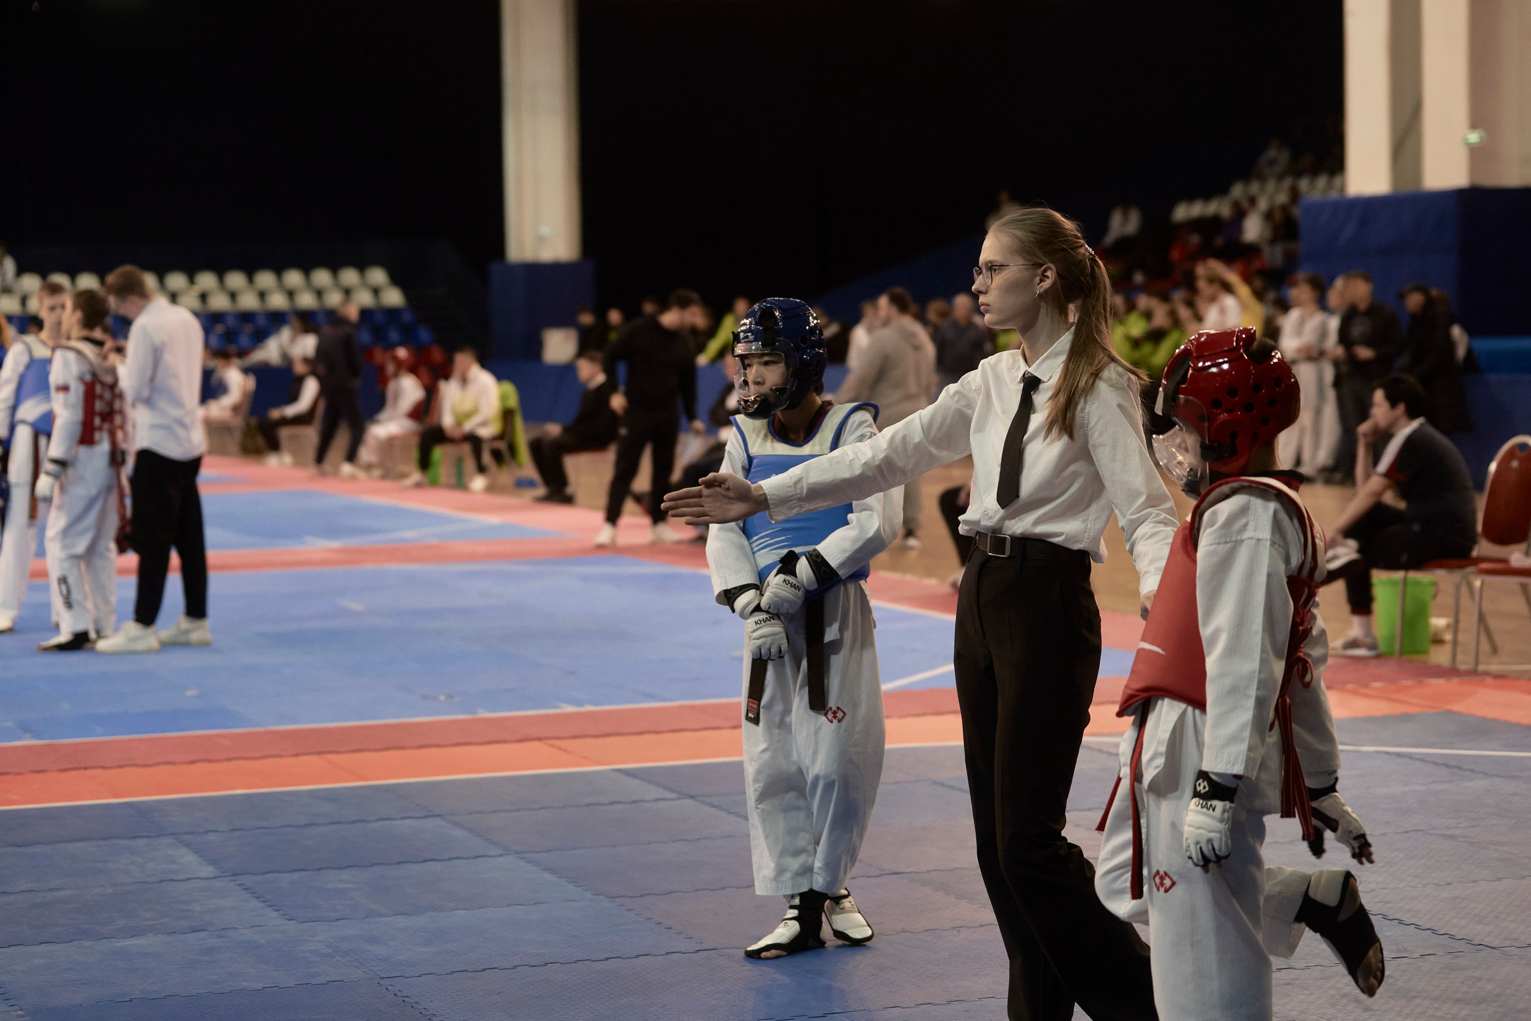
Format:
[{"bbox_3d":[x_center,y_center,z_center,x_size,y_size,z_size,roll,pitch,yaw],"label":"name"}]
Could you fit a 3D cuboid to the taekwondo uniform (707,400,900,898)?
[{"bbox_3d":[0.088,0.322,6.950,0.460,1.161,0.340,1,4,14],"label":"taekwondo uniform"}]

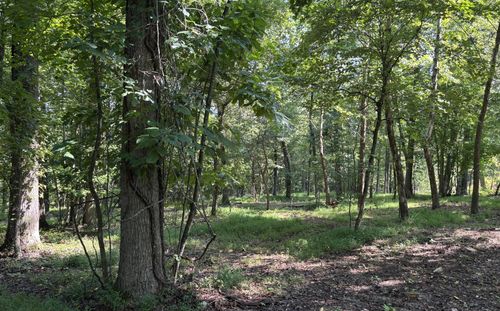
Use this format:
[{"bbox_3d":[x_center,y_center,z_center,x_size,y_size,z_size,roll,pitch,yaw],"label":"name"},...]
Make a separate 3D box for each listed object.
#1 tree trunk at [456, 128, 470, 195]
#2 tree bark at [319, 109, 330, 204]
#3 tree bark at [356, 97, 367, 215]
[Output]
[{"bbox_3d":[13.077,0.368,23.000,0.815,4.043,0.700,0,-2,0],"label":"tree trunk"},{"bbox_3d":[3.333,0.045,16.800,0.510,4.295,0.400,0,-2,0],"label":"tree bark"},{"bbox_3d":[3.920,0.000,13.200,0.334,4.148,0.300,0,-2,0],"label":"tree bark"}]

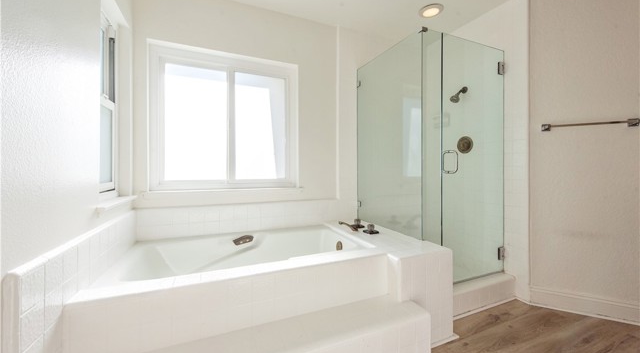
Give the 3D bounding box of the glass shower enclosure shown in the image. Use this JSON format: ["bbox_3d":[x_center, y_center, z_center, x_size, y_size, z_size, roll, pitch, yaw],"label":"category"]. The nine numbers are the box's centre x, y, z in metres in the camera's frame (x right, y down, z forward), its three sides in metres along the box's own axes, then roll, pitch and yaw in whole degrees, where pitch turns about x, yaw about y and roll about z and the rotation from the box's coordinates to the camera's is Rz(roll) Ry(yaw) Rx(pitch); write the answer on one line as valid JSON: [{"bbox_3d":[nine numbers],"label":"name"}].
[{"bbox_3d":[0.978,-0.116,2.318,0.924,1.868,0.853,0,0,-24],"label":"glass shower enclosure"}]

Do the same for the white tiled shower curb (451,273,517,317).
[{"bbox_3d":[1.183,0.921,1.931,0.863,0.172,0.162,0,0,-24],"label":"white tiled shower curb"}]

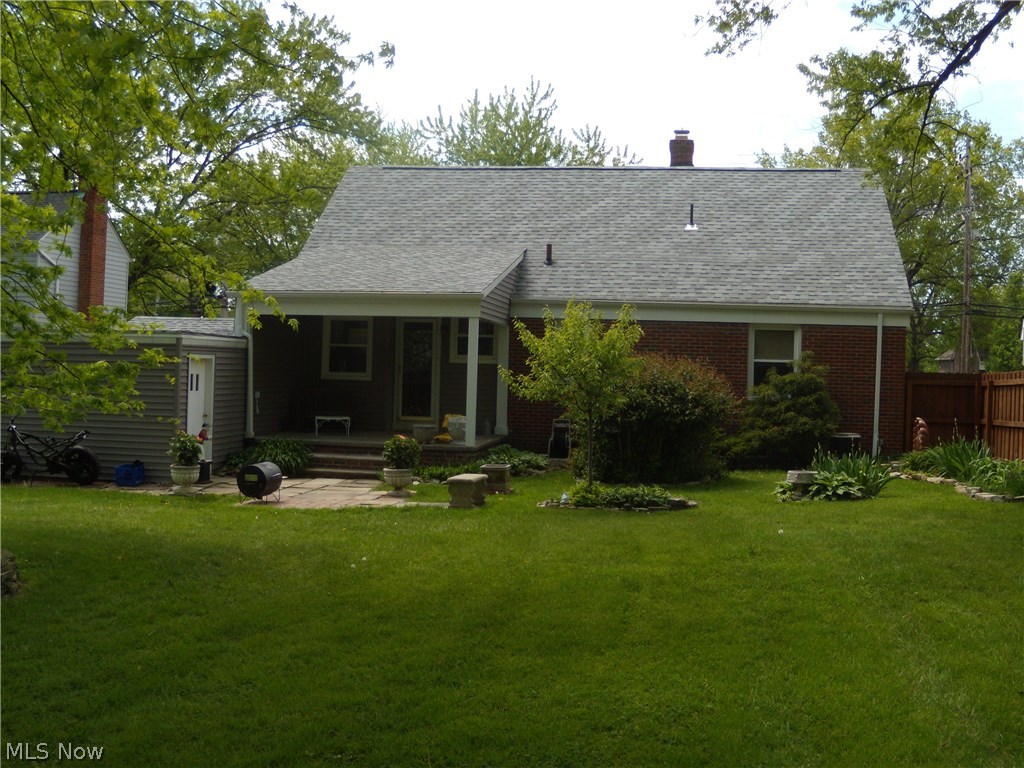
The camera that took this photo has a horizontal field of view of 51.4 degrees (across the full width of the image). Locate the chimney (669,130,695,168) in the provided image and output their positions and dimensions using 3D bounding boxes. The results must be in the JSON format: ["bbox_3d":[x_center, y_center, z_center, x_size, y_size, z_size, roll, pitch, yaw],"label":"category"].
[{"bbox_3d":[3.723,-5.083,23.412,0.540,1.000,0.540,2,1,8],"label":"chimney"}]

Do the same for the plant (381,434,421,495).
[{"bbox_3d":[-1.577,1.148,14.957,0.550,0.878,0.550,2,1,8],"label":"plant"}]

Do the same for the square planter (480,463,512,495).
[{"bbox_3d":[-0.225,1.357,15.188,0.400,0.390,0.400,2,1,8],"label":"square planter"}]

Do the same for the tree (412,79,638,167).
[{"bbox_3d":[0.340,-5.110,40.098,9.500,12.587,9.000,2,1,8],"label":"tree"}]

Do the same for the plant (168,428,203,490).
[{"bbox_3d":[-4.611,1.086,15.007,0.490,0.919,0.490,2,1,8],"label":"plant"}]

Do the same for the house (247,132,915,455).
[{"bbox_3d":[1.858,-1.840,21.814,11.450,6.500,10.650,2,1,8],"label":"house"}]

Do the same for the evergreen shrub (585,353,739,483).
[{"bbox_3d":[2.416,0.521,17.416,2.450,2.006,2.200,2,1,8],"label":"evergreen shrub"}]

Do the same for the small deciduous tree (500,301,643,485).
[{"bbox_3d":[0.813,0.196,15.221,2.000,2.719,1.900,2,1,8],"label":"small deciduous tree"}]

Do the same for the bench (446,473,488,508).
[{"bbox_3d":[-0.589,1.434,14.303,0.370,0.385,0.740,2,1,13],"label":"bench"}]

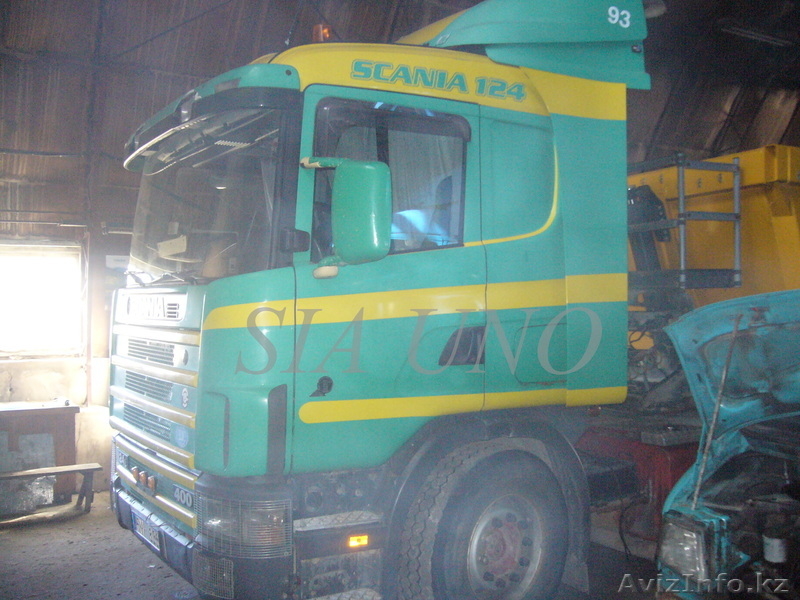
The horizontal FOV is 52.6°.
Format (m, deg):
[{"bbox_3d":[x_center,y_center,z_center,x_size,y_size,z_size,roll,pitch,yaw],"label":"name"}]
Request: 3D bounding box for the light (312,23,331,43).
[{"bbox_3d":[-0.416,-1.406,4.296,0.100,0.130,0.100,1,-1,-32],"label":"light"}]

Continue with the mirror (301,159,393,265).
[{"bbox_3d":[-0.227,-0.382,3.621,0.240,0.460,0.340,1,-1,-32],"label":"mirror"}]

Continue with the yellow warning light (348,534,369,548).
[{"bbox_3d":[-0.195,1.117,3.753,0.095,0.046,0.025,1,-1,-32],"label":"yellow warning light"}]

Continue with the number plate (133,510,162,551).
[{"bbox_3d":[-1.388,1.264,4.433,0.020,0.115,0.520,1,-1,-32],"label":"number plate"}]

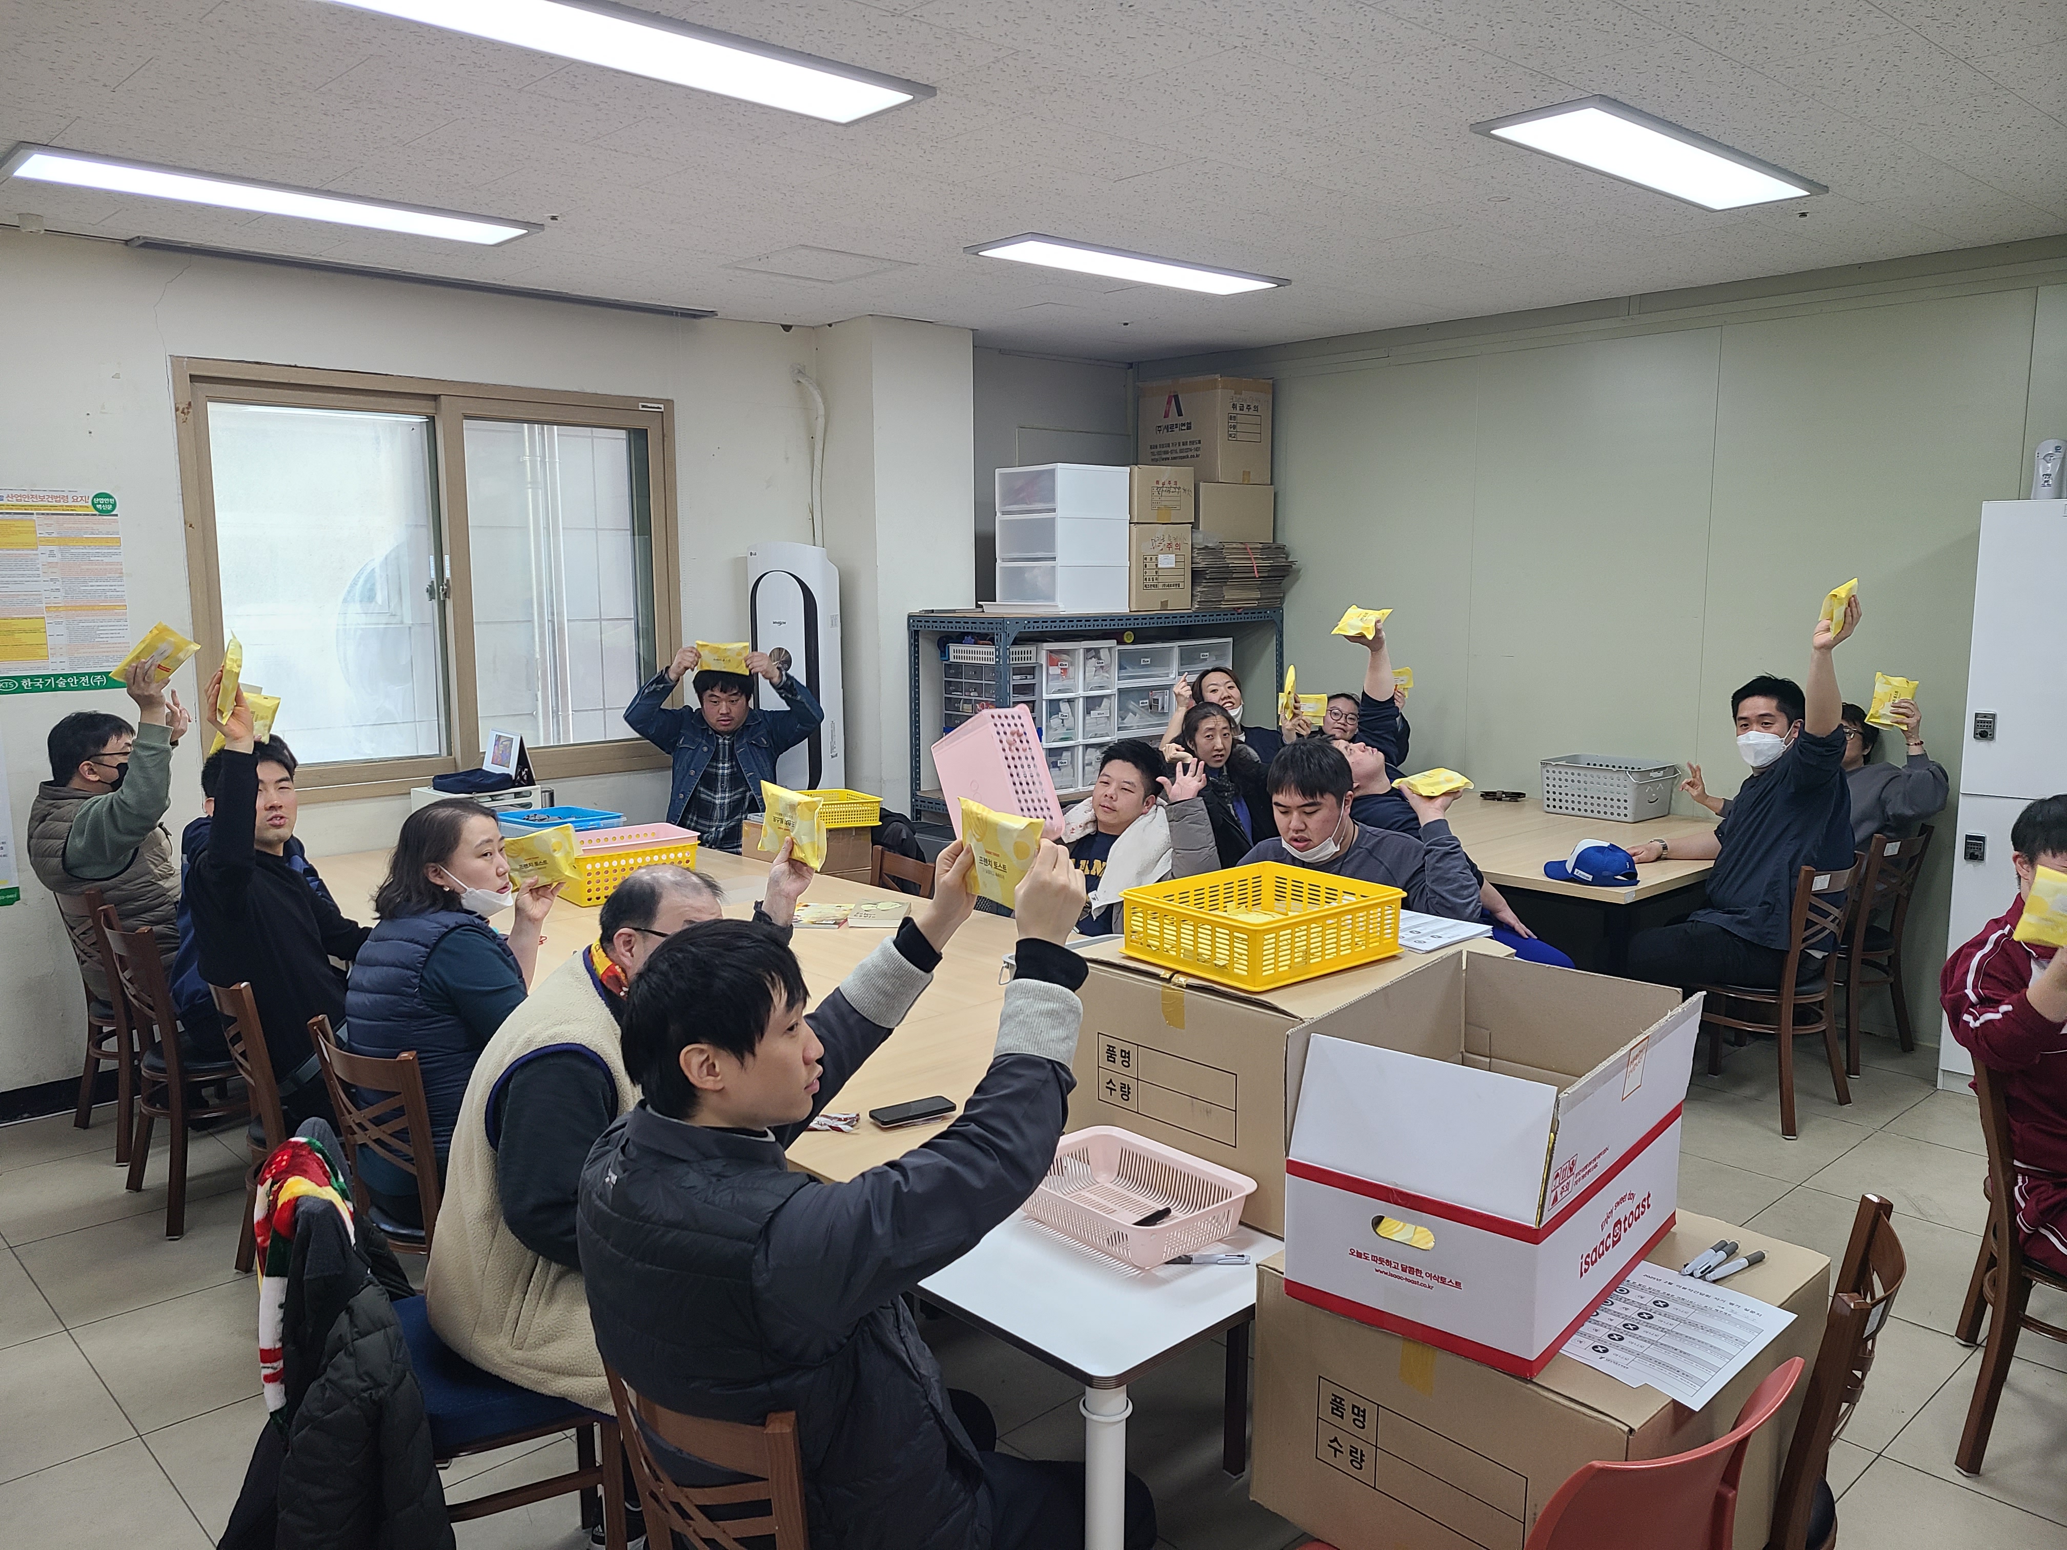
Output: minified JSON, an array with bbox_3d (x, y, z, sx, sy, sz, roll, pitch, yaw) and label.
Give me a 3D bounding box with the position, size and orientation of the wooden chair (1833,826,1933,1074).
[{"bbox_3d":[2.794,0.562,5.495,0.430,0.820,0.500,-6,10,-37],"label":"wooden chair"}]

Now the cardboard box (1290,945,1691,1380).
[{"bbox_3d":[0.602,0.469,2.002,0.340,0.338,0.508,6,10,39],"label":"cardboard box"}]

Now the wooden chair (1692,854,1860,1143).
[{"bbox_3d":[2.232,0.622,4.768,0.450,0.810,0.470,-7,10,-43],"label":"wooden chair"}]

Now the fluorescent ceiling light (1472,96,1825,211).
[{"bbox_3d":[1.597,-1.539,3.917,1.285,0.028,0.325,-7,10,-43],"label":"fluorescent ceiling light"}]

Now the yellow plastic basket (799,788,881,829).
[{"bbox_3d":[-0.801,0.135,5.881,0.375,0.096,0.320,-4,8,-27],"label":"yellow plastic basket"}]

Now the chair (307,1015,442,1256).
[{"bbox_3d":[-1.162,0.874,3.202,0.450,0.800,0.480,6,10,41],"label":"chair"}]

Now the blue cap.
[{"bbox_3d":[1.720,0.265,4.816,0.265,0.122,0.172,1,8,7],"label":"blue cap"}]

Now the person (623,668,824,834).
[{"bbox_3d":[-1.054,0.285,5.432,0.700,1.380,0.550,-1,8,-8],"label":"person"}]

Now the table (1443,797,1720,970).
[{"bbox_3d":[1.810,0.576,5.731,1.480,0.740,1.500,-7,10,-42],"label":"table"}]

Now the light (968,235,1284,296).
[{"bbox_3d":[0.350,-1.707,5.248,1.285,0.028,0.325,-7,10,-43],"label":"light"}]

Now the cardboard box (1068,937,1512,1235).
[{"bbox_3d":[0.412,0.462,2.587,0.565,0.335,0.520,-7,10,-42],"label":"cardboard box"}]

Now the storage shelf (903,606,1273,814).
[{"bbox_3d":[0.327,0.021,7.030,1.770,1.510,0.610,-7,10,-42],"label":"storage shelf"}]

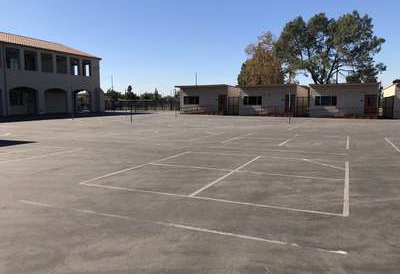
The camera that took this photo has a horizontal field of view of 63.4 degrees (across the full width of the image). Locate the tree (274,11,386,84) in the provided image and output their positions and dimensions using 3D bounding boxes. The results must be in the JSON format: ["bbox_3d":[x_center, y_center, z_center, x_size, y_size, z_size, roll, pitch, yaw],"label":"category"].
[{"bbox_3d":[23.910,-13.456,58.744,20.784,17.993,18.500,0,6,0],"label":"tree"}]

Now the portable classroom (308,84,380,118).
[{"bbox_3d":[19.066,-4.682,43.014,7.365,3.800,13.700,3,7,24],"label":"portable classroom"}]

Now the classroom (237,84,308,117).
[{"bbox_3d":[10.938,-5.100,46.548,7.428,3.800,13.700,3,7,24],"label":"classroom"}]

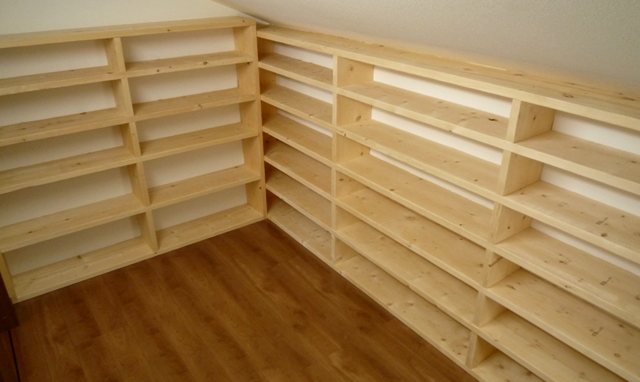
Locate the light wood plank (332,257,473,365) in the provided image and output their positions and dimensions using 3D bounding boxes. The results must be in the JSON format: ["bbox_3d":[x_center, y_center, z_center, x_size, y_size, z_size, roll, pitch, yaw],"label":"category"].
[{"bbox_3d":[0.552,0.704,2.930,0.284,0.039,1.121,-18,31,-32],"label":"light wood plank"}]

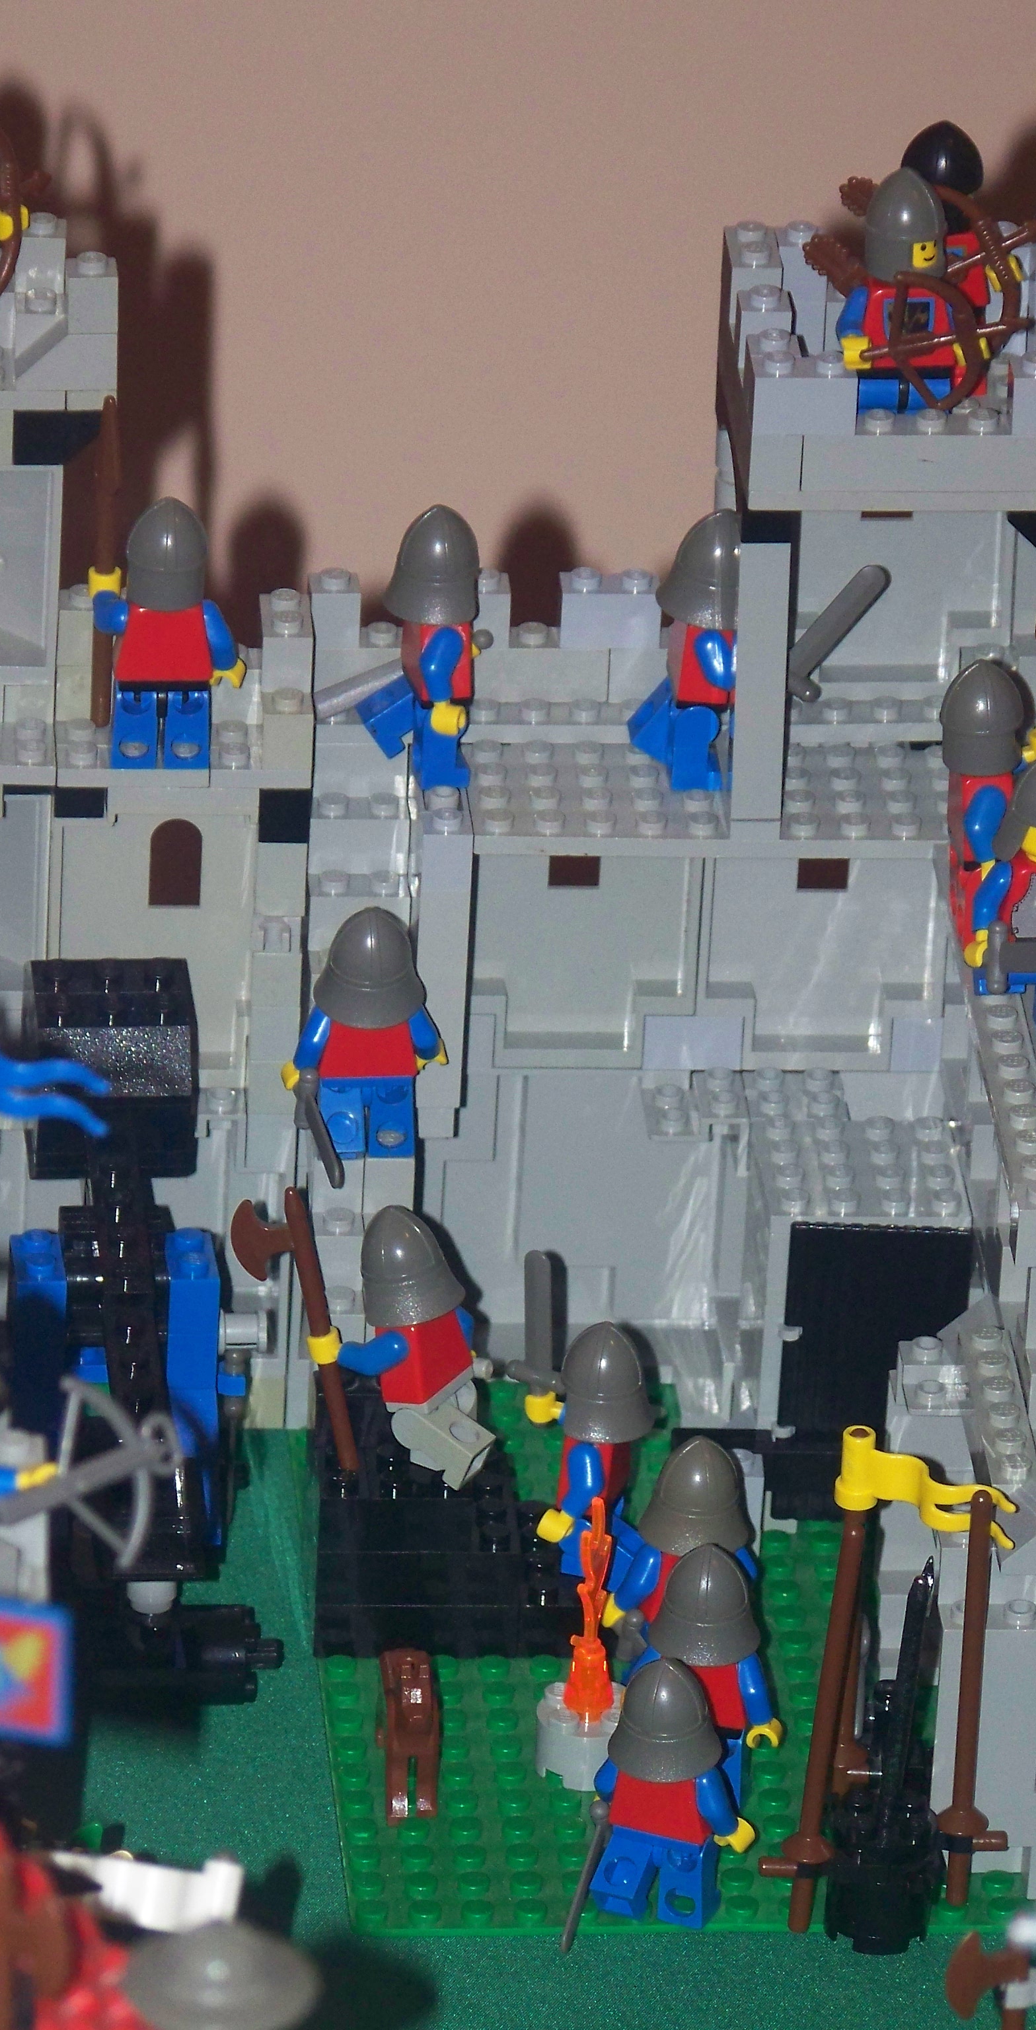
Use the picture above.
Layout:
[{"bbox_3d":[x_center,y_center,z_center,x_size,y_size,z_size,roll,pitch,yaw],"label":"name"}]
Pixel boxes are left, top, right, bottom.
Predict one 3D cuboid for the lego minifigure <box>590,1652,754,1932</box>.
[{"bbox_3d":[0.022,0.116,1.843,0.026,0.047,0.017,12,33,17],"label":"lego minifigure"}]

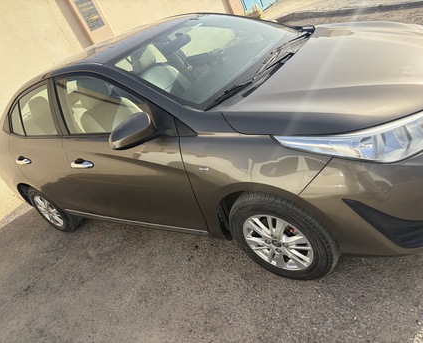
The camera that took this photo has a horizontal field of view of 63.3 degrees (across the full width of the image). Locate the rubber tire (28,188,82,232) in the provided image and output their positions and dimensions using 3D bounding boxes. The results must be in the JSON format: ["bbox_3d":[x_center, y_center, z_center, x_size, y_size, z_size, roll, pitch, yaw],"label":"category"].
[{"bbox_3d":[-1.607,0.367,3.499,0.590,0.590,0.190,-1,35,38],"label":"rubber tire"}]

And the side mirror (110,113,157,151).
[{"bbox_3d":[-0.390,-0.200,1.765,0.170,0.160,0.220,-1,35,38],"label":"side mirror"}]

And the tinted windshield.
[{"bbox_3d":[0.022,-0.848,2.259,0.820,0.120,1.330,23,47,20],"label":"tinted windshield"}]

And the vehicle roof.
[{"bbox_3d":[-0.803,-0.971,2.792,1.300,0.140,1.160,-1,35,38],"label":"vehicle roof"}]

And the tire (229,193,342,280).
[{"bbox_3d":[0.393,0.347,1.917,0.590,0.590,0.190,-1,35,38],"label":"tire"}]

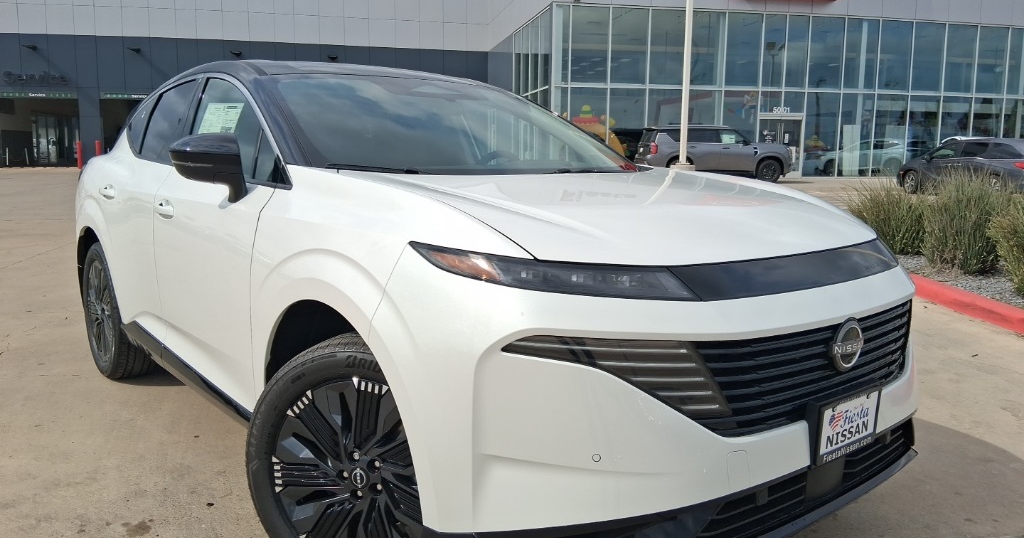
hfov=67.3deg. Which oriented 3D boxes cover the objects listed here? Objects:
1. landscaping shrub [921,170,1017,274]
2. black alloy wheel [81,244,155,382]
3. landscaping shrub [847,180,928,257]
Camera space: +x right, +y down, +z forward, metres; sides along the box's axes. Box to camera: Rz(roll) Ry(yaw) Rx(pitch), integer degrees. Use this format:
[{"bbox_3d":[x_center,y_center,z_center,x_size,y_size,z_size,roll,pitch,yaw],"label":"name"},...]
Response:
[{"bbox_3d":[4.808,-0.495,8.100,0.960,1.060,0.960,6,9,31],"label":"landscaping shrub"},{"bbox_3d":[-2.204,0.228,4.377,0.245,0.760,0.760,-6,11,-40],"label":"black alloy wheel"},{"bbox_3d":[4.565,-0.623,9.300,0.980,0.920,0.980,5,9,26],"label":"landscaping shrub"}]

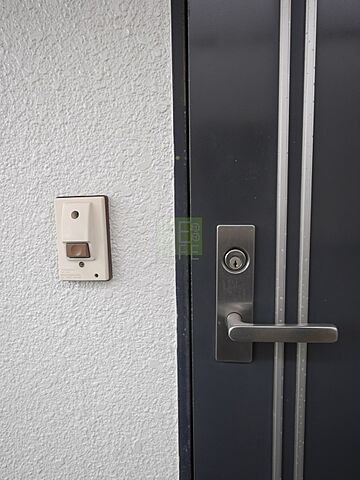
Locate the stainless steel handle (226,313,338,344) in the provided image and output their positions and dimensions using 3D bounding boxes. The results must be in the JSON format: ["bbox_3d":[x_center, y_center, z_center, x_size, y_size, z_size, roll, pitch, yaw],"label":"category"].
[{"bbox_3d":[0.126,0.112,0.392,0.128,0.021,0.051,-1,5,7],"label":"stainless steel handle"}]

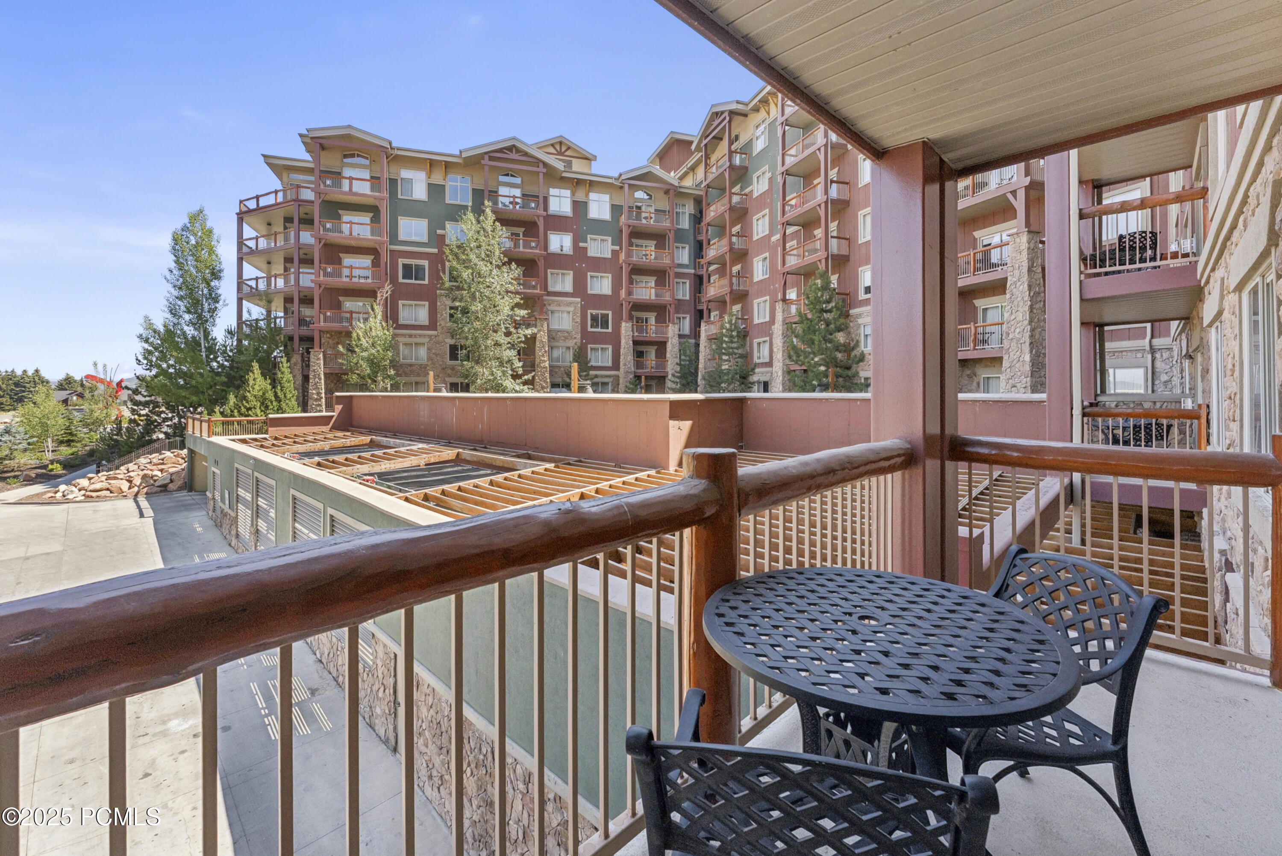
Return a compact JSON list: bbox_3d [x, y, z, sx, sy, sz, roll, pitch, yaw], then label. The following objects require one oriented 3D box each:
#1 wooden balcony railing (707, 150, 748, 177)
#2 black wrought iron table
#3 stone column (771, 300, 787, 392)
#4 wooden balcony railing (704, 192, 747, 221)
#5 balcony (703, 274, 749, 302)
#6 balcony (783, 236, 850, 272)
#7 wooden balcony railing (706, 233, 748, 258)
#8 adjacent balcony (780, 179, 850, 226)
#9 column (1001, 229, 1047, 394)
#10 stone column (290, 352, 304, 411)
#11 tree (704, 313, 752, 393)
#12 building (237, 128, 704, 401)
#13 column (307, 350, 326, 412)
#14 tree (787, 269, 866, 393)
[{"bbox_3d":[6.575,-20.157,38.364,1.650,0.980,3.750,-1,2,-20],"label":"wooden balcony railing"},{"bbox_3d":[0.652,0.906,1.433,0.914,0.720,0.914,0,2,0],"label":"black wrought iron table"},{"bbox_3d":[8.700,-4.560,31.300,0.820,6.800,0.820,-1,2,-21],"label":"stone column"},{"bbox_3d":[6.600,-17.000,38.850,1.750,1.100,3.950,-1,2,-21],"label":"wooden balcony railing"},{"bbox_3d":[6.600,-10.850,38.880,1.750,1.350,4.000,-1,2,-21],"label":"balcony"},{"bbox_3d":[10.040,-9.998,28.966,1.720,1.270,4.150,-1,2,-20],"label":"balcony"},{"bbox_3d":[6.575,-13.944,38.361,1.650,0.980,3.750,-1,2,-20],"label":"wooden balcony railing"},{"bbox_3d":[10.040,-12.944,28.963,1.720,1.270,4.150,-1,2,-20],"label":"adjacent balcony"},{"bbox_3d":[13.465,-3.344,17.350,1.080,6.848,1.080,-1,2,-20],"label":"column"},{"bbox_3d":[-23.750,-3.150,34.400,0.850,4.300,0.850,-1,2,-18],"label":"stone column"},{"bbox_3d":[5.697,-4.282,32.800,3.200,6.453,3.200,0,2,10],"label":"tree"},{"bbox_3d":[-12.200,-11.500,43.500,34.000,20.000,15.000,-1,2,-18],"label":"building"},{"bbox_3d":[-21.300,-3.020,32.800,0.900,4.300,0.900,-1,2,-18],"label":"column"},{"bbox_3d":[8.433,-3.774,22.700,3.600,6.857,3.600,1,2,20],"label":"tree"}]

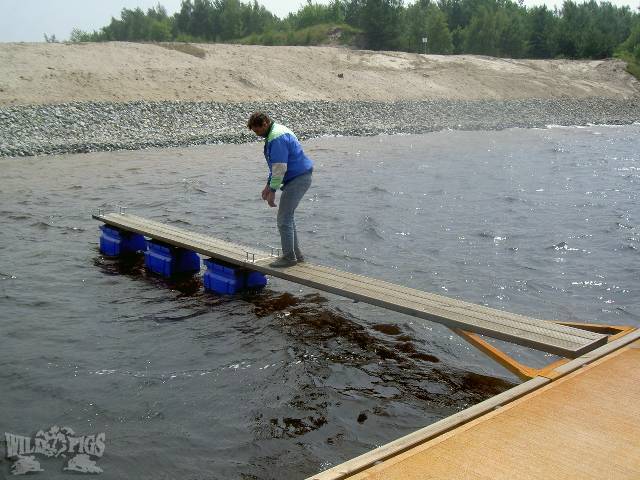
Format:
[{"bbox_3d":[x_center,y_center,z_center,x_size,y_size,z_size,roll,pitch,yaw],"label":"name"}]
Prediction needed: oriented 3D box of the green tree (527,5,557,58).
[{"bbox_3d":[25.188,-23.710,82.000,3.410,6.260,3.410,3,11,16],"label":"green tree"}]

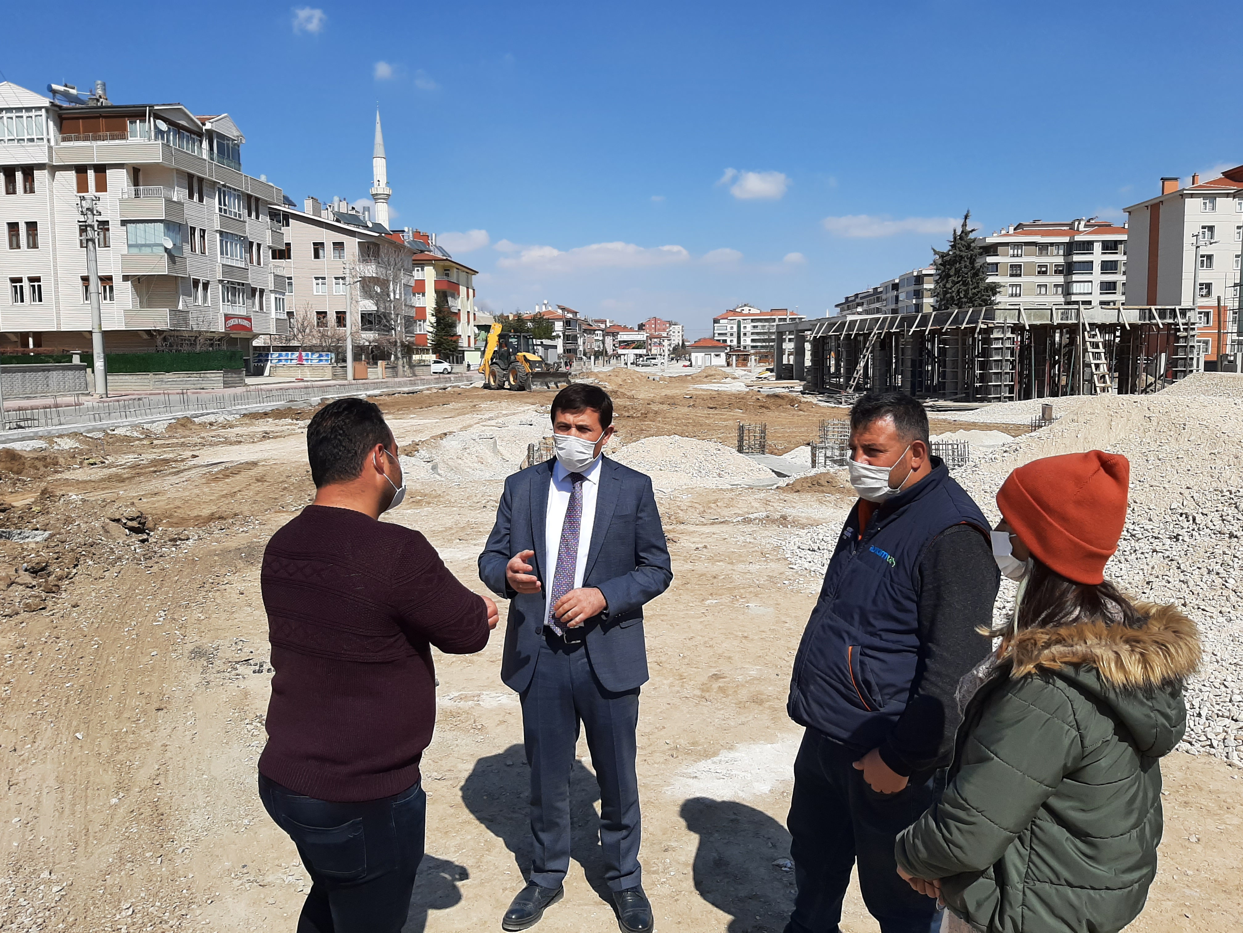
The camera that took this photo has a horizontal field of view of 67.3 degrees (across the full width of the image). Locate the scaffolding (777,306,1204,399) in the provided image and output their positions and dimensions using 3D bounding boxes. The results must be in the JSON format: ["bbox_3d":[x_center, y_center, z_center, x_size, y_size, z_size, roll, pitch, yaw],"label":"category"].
[{"bbox_3d":[17.100,-5.870,49.100,9.200,3.700,23.600,-2,7,-11],"label":"scaffolding"}]

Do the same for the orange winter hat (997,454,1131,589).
[{"bbox_3d":[0.782,0.087,1.650,0.195,0.195,0.225,-8,40,-48],"label":"orange winter hat"}]

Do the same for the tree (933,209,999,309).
[{"bbox_3d":[26.845,-13.248,72.950,5.384,13.015,5.384,1,7,5],"label":"tree"}]

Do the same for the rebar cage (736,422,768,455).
[{"bbox_3d":[2.468,-0.540,17.600,0.500,0.620,0.420,-2,7,-10],"label":"rebar cage"}]

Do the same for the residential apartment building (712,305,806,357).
[{"bbox_3d":[62.773,-61.226,425.000,42.000,24.000,17.000,0,7,4],"label":"residential apartment building"}]

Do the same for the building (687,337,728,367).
[{"bbox_3d":[13.851,-18.444,151.784,6.809,4.432,5.800,1,7,5],"label":"building"}]

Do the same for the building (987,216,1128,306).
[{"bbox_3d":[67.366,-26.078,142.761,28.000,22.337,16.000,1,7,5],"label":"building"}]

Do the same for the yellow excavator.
[{"bbox_3d":[-5.169,-5.926,50.200,2.400,3.650,5.900,-5,8,-36],"label":"yellow excavator"}]

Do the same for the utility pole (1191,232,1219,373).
[{"bbox_3d":[35.400,-9.696,57.001,1.750,9.000,0.600,-1,6,0],"label":"utility pole"}]

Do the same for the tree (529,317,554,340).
[{"bbox_3d":[-12.567,-19.456,146.731,4.265,8.452,4.265,1,7,5],"label":"tree"}]

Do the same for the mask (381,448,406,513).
[{"bbox_3d":[-0.531,0.032,2.100,0.140,0.130,0.110,5,8,36],"label":"mask"}]

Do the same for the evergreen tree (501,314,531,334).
[{"bbox_3d":[-19.274,-23.076,170.000,5.600,9.200,5.600,0,7,0],"label":"evergreen tree"}]

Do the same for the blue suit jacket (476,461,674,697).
[{"bbox_3d":[-0.143,0.340,2.880,0.600,0.760,0.400,0,7,3],"label":"blue suit jacket"}]

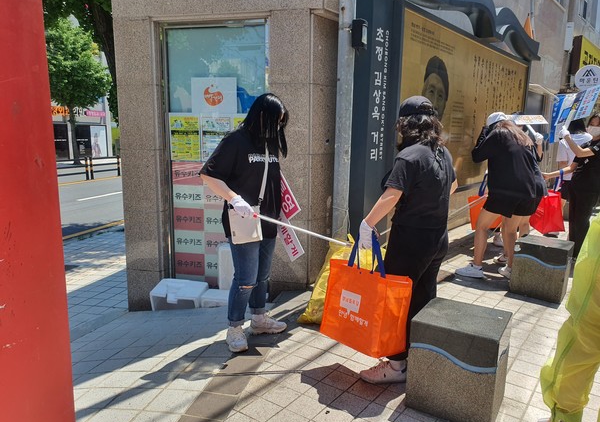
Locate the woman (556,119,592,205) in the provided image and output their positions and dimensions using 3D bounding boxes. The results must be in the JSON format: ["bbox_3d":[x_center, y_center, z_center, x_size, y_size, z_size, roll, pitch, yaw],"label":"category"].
[{"bbox_3d":[3.430,-0.410,5.750,0.450,1.550,0.330,0,11,-5],"label":"woman"}]

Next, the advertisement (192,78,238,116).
[{"bbox_3d":[-0.782,-1.051,4.120,0.445,0.350,0.020,4,11,14],"label":"advertisement"}]

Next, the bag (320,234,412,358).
[{"bbox_3d":[0.350,0.404,2.320,0.201,0.539,0.398,2,6,-38],"label":"bag"}]

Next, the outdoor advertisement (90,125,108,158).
[{"bbox_3d":[-11.572,-3.998,26.000,0.950,1.900,0.060,-10,15,-44],"label":"outdoor advertisement"}]

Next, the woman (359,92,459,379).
[{"bbox_3d":[0.625,0.135,2.530,0.430,1.570,0.540,10,14,39],"label":"woman"}]

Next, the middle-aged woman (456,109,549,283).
[{"bbox_3d":[1.880,-0.126,4.250,0.620,1.500,0.520,10,14,39],"label":"middle-aged woman"}]

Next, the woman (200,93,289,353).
[{"bbox_3d":[-0.325,0.070,2.800,0.420,1.580,0.480,11,15,42],"label":"woman"}]

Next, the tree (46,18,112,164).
[{"bbox_3d":[-10.900,-5.600,21.800,3.700,6.500,3.700,-3,12,-20],"label":"tree"}]

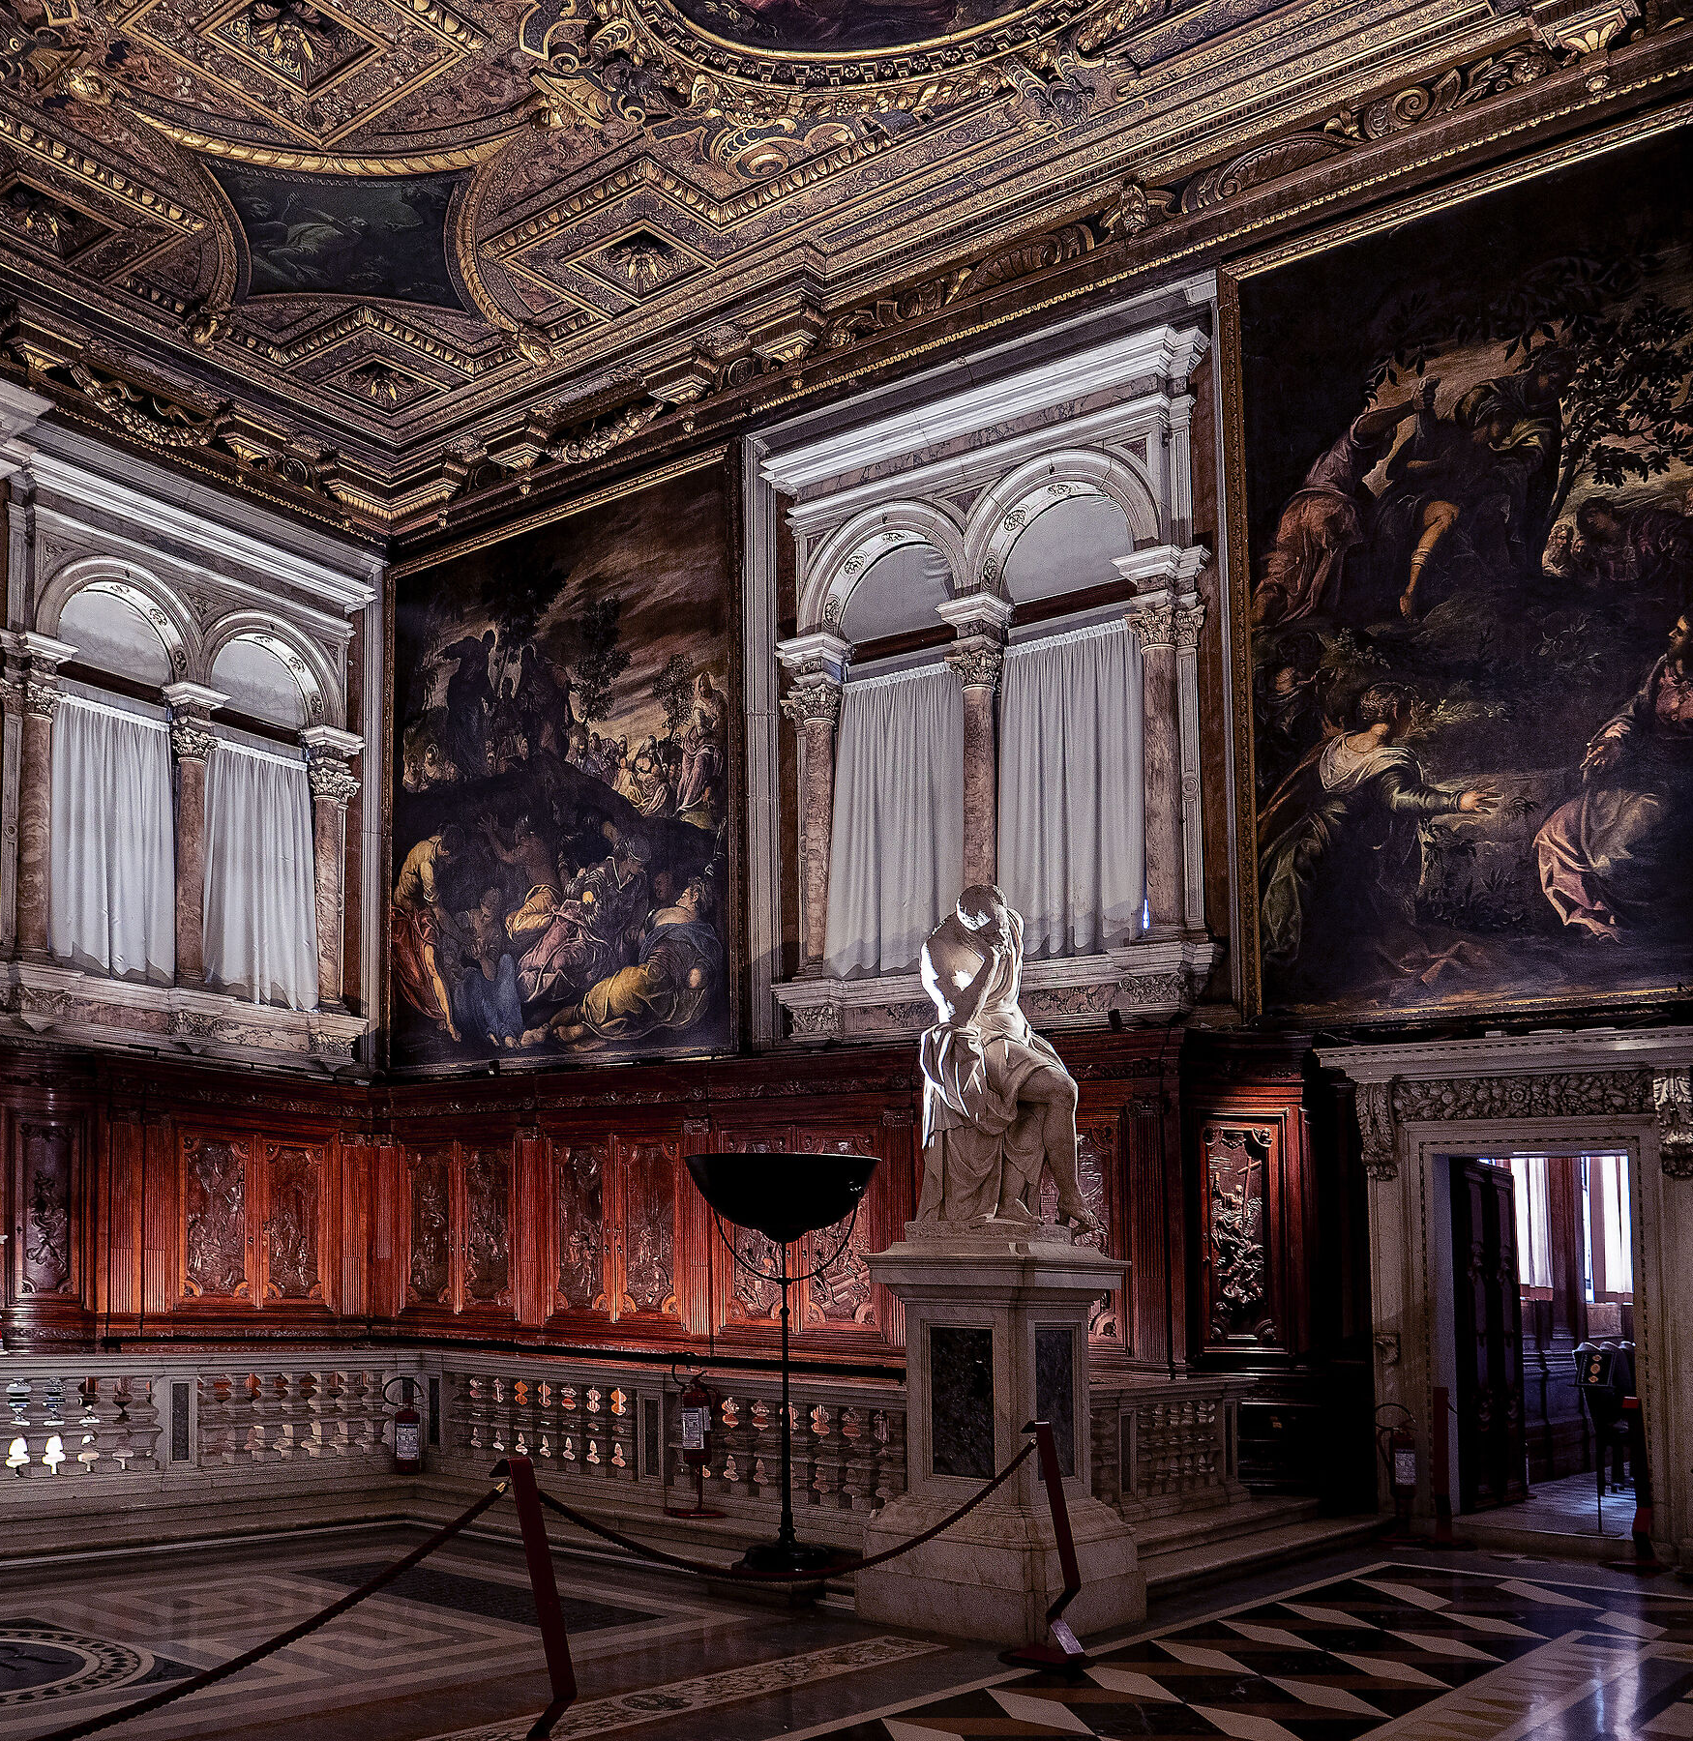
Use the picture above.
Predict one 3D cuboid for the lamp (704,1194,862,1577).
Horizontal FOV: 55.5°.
[{"bbox_3d":[-0.269,2.426,7.923,0.840,1.878,0.840,1,-13,0],"label":"lamp"}]

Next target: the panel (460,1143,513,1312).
[{"bbox_3d":[-3.592,3.574,16.100,0.680,1.660,0.100,-6,-9,36],"label":"panel"}]

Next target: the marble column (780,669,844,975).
[{"bbox_3d":[-0.290,-0.399,13.900,0.410,2.600,0.380,-6,-9,36],"label":"marble column"}]

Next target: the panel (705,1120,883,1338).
[{"bbox_3d":[-0.388,2.941,12.988,1.733,1.641,0.100,-8,-16,35],"label":"panel"}]

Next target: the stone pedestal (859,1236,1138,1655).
[{"bbox_3d":[0.659,2.522,7.369,0.880,1.639,0.780,-8,-16,35],"label":"stone pedestal"}]

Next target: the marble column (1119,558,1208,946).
[{"bbox_3d":[2.359,-0.940,12.000,0.570,2.850,0.360,-6,-9,36],"label":"marble column"}]

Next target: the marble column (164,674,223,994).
[{"bbox_3d":[-6.328,-0.334,15.600,0.440,2.980,0.440,-5,-7,39],"label":"marble column"}]

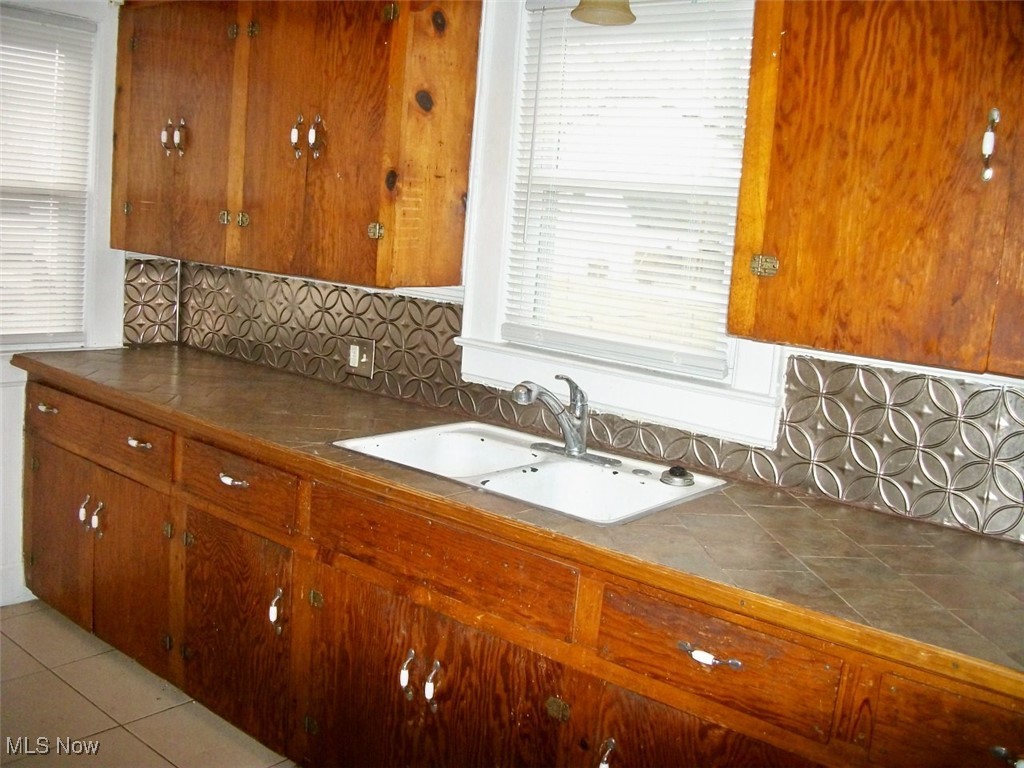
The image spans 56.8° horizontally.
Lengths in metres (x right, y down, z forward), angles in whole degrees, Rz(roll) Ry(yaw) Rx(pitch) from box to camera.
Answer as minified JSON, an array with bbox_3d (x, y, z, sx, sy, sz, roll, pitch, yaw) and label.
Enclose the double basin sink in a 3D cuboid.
[{"bbox_3d":[0.027,0.285,2.388,0.820,0.185,0.555,12,12,36],"label":"double basin sink"}]

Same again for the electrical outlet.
[{"bbox_3d":[-0.494,-0.087,3.073,0.117,0.119,0.012,12,12,36],"label":"electrical outlet"}]

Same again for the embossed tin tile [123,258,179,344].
[{"bbox_3d":[-1.354,-0.307,3.575,0.010,0.316,0.234,12,12,36],"label":"embossed tin tile"}]

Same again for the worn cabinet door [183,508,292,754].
[{"bbox_3d":[-0.751,0.647,2.535,0.497,0.548,0.031,11,11,39],"label":"worn cabinet door"}]

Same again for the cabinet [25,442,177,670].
[{"bbox_3d":[-1.166,0.506,3.266,0.875,0.580,0.580,12,12,36],"label":"cabinet"}]

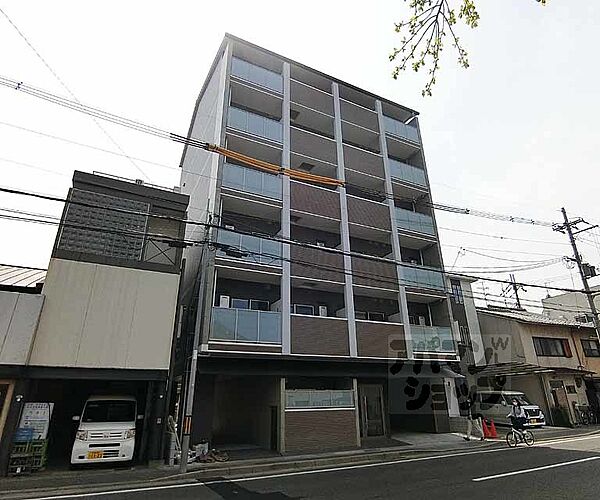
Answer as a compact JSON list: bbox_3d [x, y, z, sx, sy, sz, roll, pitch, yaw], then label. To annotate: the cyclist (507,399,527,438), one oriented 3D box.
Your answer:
[{"bbox_3d":[8.123,6.333,12.825,0.760,1.420,0.480,10,-24,-24],"label":"cyclist"}]

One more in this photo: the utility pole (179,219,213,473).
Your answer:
[{"bbox_3d":[-2.963,2.274,10.110,0.250,7.300,0.250,10,-24,-24],"label":"utility pole"}]

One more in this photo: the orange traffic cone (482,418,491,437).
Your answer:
[{"bbox_3d":[7.378,7.073,13.577,0.350,0.710,0.350,10,-24,-24],"label":"orange traffic cone"}]

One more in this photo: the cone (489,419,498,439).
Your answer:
[{"bbox_3d":[7.736,7.147,13.733,0.350,0.710,0.350,10,-24,-24],"label":"cone"}]

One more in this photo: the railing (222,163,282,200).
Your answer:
[{"bbox_3d":[-1.877,-2.783,14.040,2.560,1.140,0.080,10,-24,-24],"label":"railing"}]

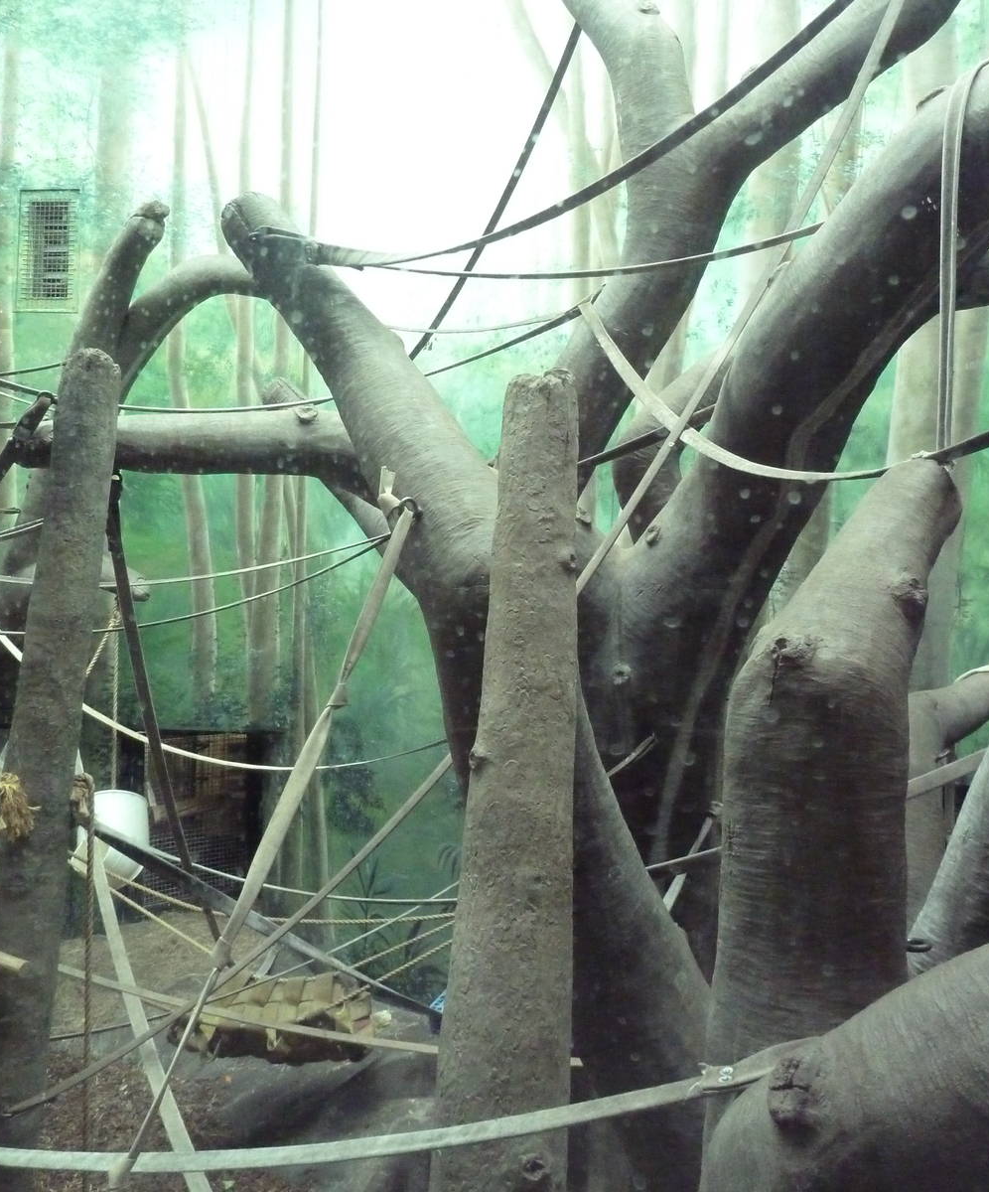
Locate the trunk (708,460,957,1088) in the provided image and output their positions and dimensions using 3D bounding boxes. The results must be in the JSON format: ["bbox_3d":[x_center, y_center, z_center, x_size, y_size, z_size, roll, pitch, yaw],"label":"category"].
[{"bbox_3d":[0.766,0.429,2.600,0.550,1.450,0.460,1,-1,9],"label":"trunk"}]

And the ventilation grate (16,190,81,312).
[{"bbox_3d":[-2.470,-1.906,6.350,0.345,0.680,0.045,1,-1,3],"label":"ventilation grate"}]

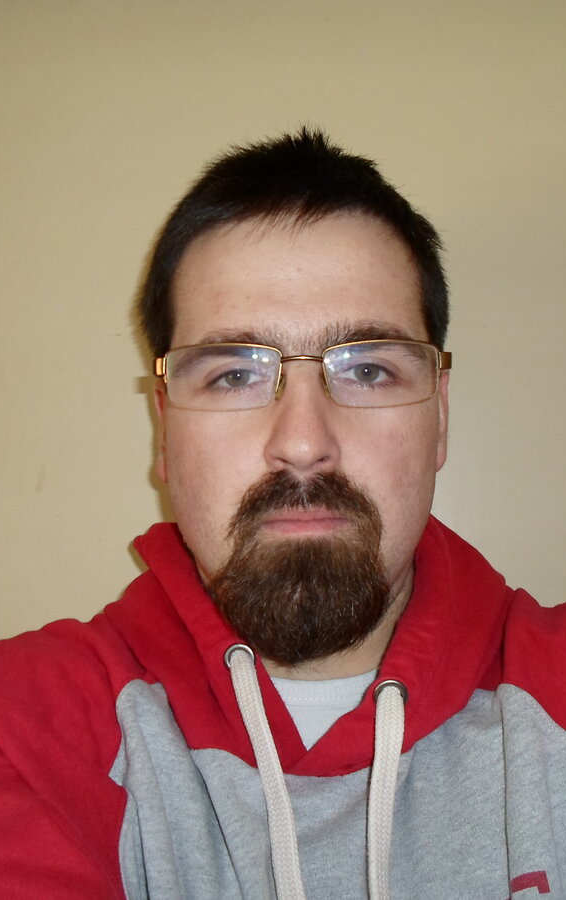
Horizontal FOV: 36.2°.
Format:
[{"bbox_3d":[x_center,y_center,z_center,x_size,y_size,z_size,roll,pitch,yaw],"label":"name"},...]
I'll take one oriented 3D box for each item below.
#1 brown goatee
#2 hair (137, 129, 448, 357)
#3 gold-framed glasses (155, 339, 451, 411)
[{"bbox_3d":[0.008,0.055,0.409,0.086,0.092,0.057,-1,3,-1],"label":"brown goatee"},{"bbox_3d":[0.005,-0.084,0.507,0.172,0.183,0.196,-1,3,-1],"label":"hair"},{"bbox_3d":[0.008,-0.037,0.464,0.139,0.040,0.138,-1,3,-1],"label":"gold-framed glasses"}]

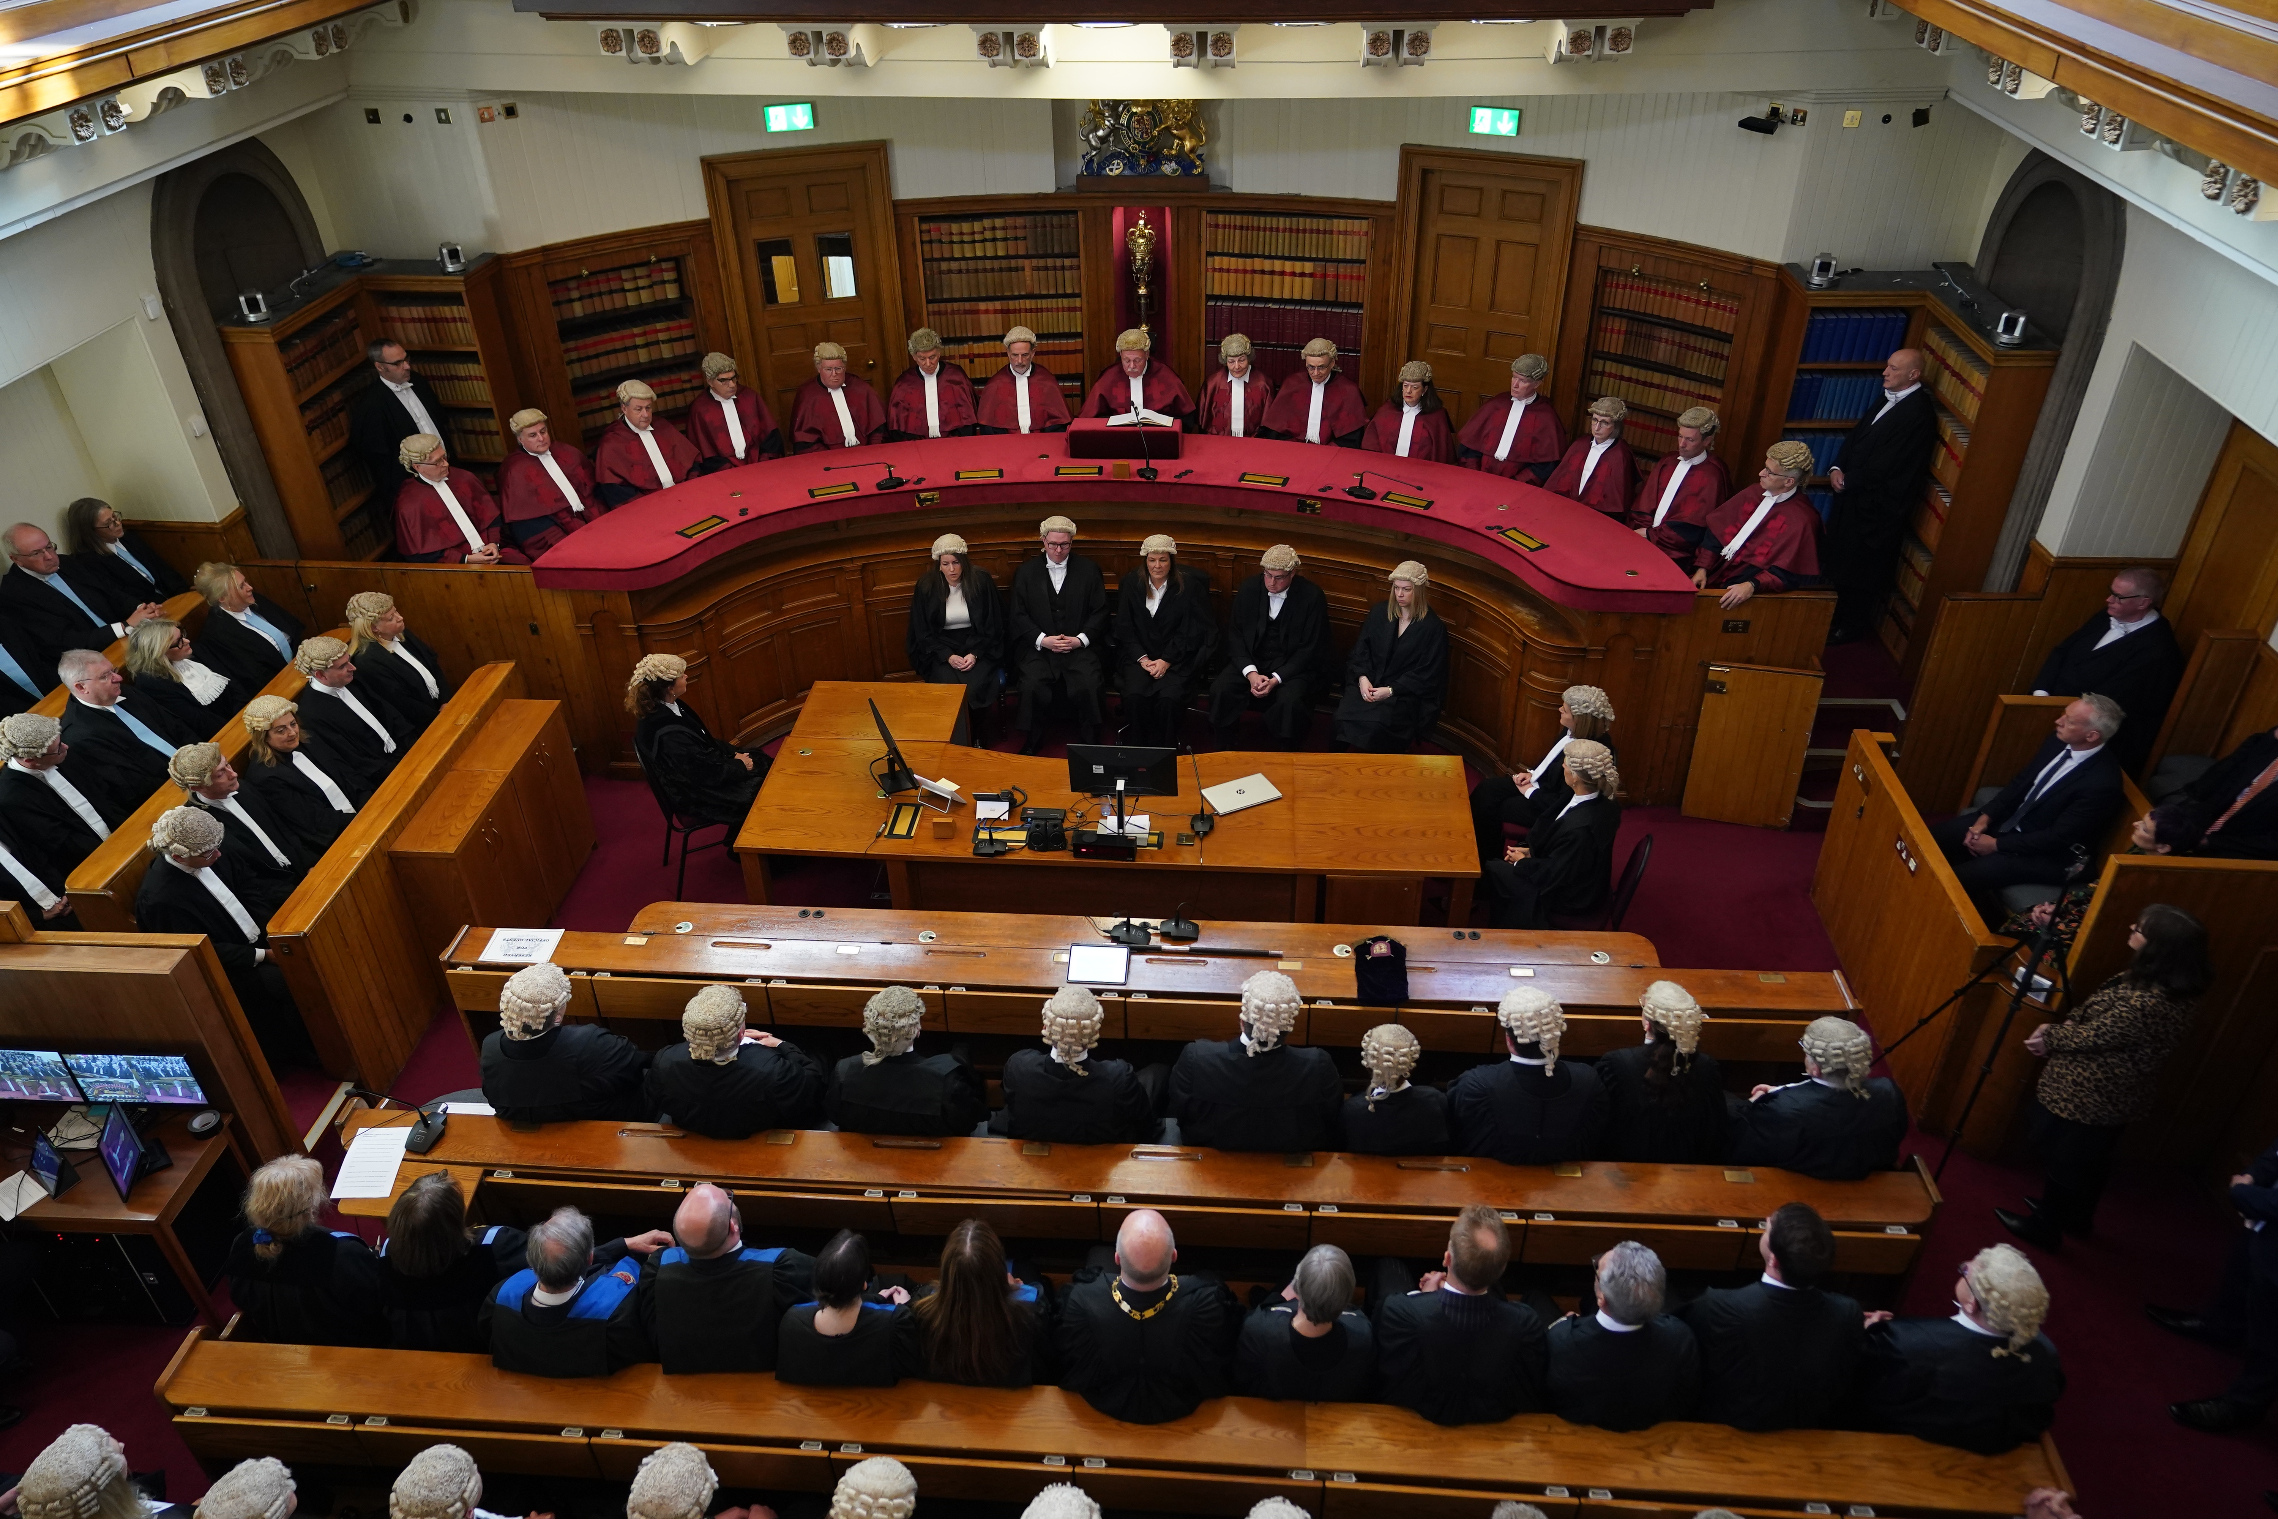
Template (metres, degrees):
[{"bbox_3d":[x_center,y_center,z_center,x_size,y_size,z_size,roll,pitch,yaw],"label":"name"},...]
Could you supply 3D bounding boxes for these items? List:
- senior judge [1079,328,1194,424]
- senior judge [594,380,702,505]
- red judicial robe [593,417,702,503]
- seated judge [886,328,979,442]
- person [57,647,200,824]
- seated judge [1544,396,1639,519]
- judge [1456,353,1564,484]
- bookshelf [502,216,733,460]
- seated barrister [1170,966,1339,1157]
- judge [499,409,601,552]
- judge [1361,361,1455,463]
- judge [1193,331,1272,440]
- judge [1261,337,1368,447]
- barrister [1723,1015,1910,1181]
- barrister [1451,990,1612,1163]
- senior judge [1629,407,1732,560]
[{"bbox_3d":[-0.025,-2.205,10.286,0.720,1.290,0.820,0,34,2],"label":"senior judge"},{"bbox_3d":[-2.986,-1.714,9.652,0.640,1.300,0.780,-21,39,-27],"label":"senior judge"},{"bbox_3d":[-3.020,-1.749,9.689,0.640,0.800,0.600,-21,39,-27],"label":"red judicial robe"},{"bbox_3d":[-1.314,-2.090,10.014,0.640,1.370,0.800,-6,33,-8],"label":"seated judge"},{"bbox_3d":[-4.495,0.053,7.156,0.800,1.340,0.600,-5,33,-6],"label":"person"},{"bbox_3d":[2.709,-1.571,9.314,0.570,1.220,0.760,23,41,31],"label":"seated judge"},{"bbox_3d":[2.148,-1.671,9.004,0.606,1.394,0.758,20,39,28],"label":"judge"},{"bbox_3d":[-3.530,-2.700,10.566,1.389,1.860,0.300,-21,38,-27],"label":"bookshelf"},{"bbox_3d":[0.457,1.200,5.791,0.600,1.360,0.800,1,33,4],"label":"seated barrister"},{"bbox_3d":[-3.334,-1.356,8.958,0.750,1.390,0.620,26,42,35],"label":"judge"},{"bbox_3d":[1.710,-1.918,9.864,0.570,1.220,0.760,10,36,16],"label":"judge"},{"bbox_3d":[0.583,-1.928,9.454,0.485,1.343,0.758,4,35,7],"label":"judge"},{"bbox_3d":[1.077,-1.973,9.773,0.650,1.390,0.750,11,35,17],"label":"judge"},{"bbox_3d":[2.292,1.313,5.585,0.620,1.320,0.800,-7,33,-8],"label":"barrister"},{"bbox_3d":[1.412,1.302,5.714,0.570,1.400,0.720,2,34,4],"label":"barrister"},{"bbox_3d":[2.974,-1.313,8.727,0.750,1.390,0.620,-23,40,-30],"label":"senior judge"}]

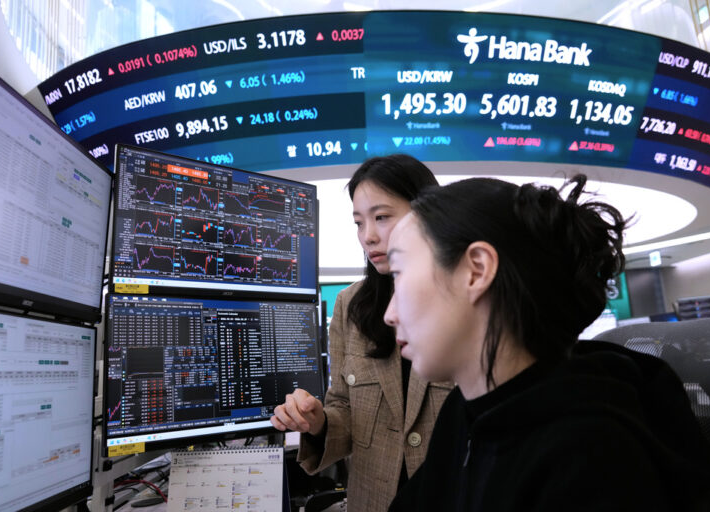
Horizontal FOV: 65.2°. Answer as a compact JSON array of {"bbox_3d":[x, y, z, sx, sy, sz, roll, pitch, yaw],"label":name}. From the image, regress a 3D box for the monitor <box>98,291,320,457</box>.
[{"bbox_3d":[-0.313,0.266,1.323,0.553,0.331,0.049,7,-16,-41],"label":"monitor"}]

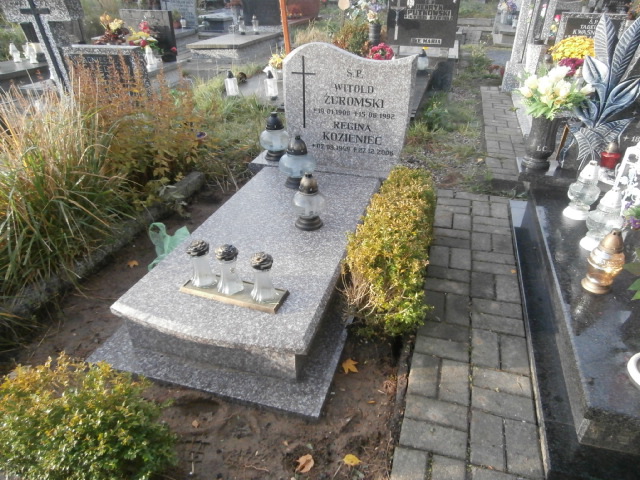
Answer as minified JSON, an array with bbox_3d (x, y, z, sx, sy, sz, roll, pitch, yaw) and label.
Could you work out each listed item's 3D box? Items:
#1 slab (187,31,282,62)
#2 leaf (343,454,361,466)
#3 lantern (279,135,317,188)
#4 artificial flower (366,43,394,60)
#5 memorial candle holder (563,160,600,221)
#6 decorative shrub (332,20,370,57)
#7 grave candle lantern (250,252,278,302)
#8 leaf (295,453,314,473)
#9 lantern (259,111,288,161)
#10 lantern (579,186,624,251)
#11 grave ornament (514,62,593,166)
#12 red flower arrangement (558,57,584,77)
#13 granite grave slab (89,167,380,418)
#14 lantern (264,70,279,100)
[{"bbox_3d":[-1.377,-3.344,7.652,0.910,0.270,2.050,8,32,15],"label":"slab"},{"bbox_3d":[0.096,0.656,1.320,0.053,0.012,0.038,0,31,1],"label":"leaf"},{"bbox_3d":[-0.124,-0.455,2.564,0.205,0.298,0.205,-1,31,0],"label":"lantern"},{"bbox_3d":[0.690,-2.093,4.980,0.270,0.240,0.210,8,31,15],"label":"artificial flower"},{"bbox_3d":[1.265,-0.241,2.119,0.137,0.268,0.137,8,31,15],"label":"memorial candle holder"},{"bbox_3d":[0.466,-2.735,6.259,0.530,0.600,0.520,8,32,15],"label":"decorative shrub"},{"bbox_3d":[-0.208,0.131,1.649,0.105,0.193,0.105,-1,31,0],"label":"grave candle lantern"},{"bbox_3d":[-0.045,0.667,1.333,0.045,0.018,0.064,25,39,36],"label":"leaf"},{"bbox_3d":[-0.294,-0.658,2.795,0.175,0.275,0.175,0,31,0],"label":"lantern"},{"bbox_3d":[1.227,-0.098,1.904,0.150,0.270,0.150,8,32,15],"label":"lantern"},{"bbox_3d":[1.298,-0.683,2.523,0.380,0.545,0.330,8,31,15],"label":"grave ornament"},{"bbox_3d":[2.347,-1.596,4.116,0.280,0.220,0.260,8,32,15],"label":"red flower arrangement"},{"bbox_3d":[-0.219,0.060,2.189,0.913,0.202,1.604,8,32,15],"label":"granite grave slab"},{"bbox_3d":[-0.414,-1.335,3.824,0.102,0.225,0.102,-1,30,1],"label":"lantern"}]

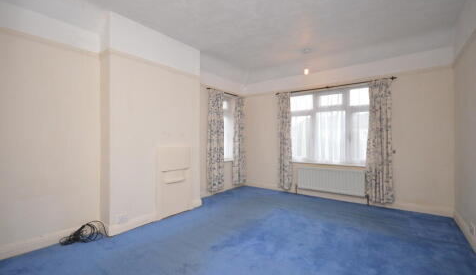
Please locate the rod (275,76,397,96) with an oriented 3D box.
[{"bbox_3d":[1.593,-0.901,3.564,1.985,0.049,0.059,0,0,34],"label":"rod"}]

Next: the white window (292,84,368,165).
[{"bbox_3d":[1.635,-0.199,3.656,1.405,1.405,0.098,0,0,34],"label":"white window"}]

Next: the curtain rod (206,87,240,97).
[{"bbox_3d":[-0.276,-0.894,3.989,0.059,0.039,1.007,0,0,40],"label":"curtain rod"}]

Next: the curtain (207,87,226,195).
[{"bbox_3d":[-0.418,0.084,3.815,0.108,1.916,0.415,0,0,40],"label":"curtain"}]

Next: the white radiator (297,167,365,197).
[{"bbox_3d":[1.632,0.779,3.560,1.091,0.422,0.088,0,0,34],"label":"white radiator"}]

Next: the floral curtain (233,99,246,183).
[{"bbox_3d":[0.028,0.068,4.349,0.108,1.896,0.395,0,0,40],"label":"floral curtain"}]

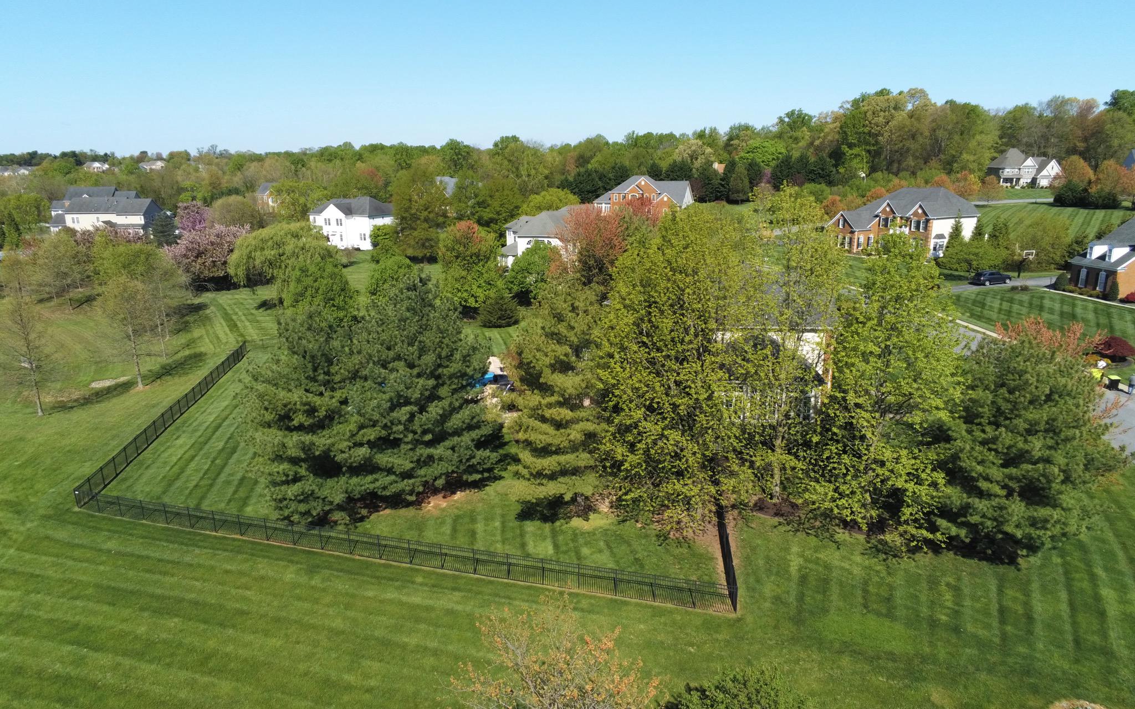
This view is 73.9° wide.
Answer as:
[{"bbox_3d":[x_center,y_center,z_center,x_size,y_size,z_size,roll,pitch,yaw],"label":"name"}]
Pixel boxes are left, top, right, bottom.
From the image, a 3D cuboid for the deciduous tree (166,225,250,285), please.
[{"bbox_3d":[-59.499,-16.112,122.724,12.230,9.960,12.230,-8,16,-25],"label":"deciduous tree"}]

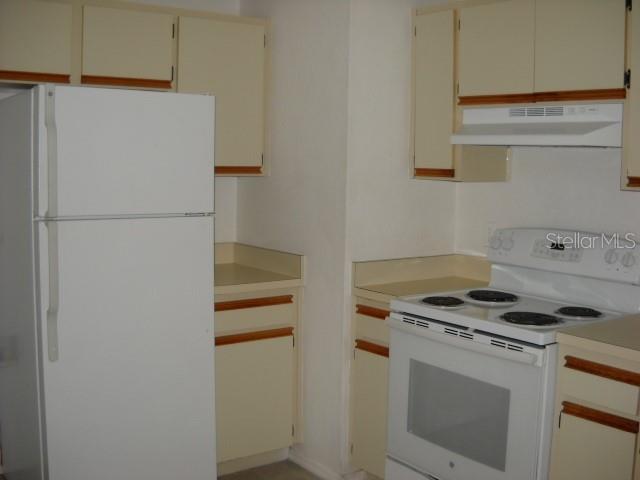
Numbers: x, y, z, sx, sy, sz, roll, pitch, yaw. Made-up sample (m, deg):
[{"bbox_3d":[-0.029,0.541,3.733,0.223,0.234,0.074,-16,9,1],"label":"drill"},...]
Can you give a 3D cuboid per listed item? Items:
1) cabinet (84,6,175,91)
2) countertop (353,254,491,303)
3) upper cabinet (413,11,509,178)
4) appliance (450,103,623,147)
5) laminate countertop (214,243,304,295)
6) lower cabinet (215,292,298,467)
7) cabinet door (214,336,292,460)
[{"bbox_3d":[-0.884,-0.824,3.317,0.434,0.353,0.310,-4,8,-36],"label":"cabinet"},{"bbox_3d":[0.491,0.173,3.385,0.634,0.143,0.310,-3,7,-36],"label":"countertop"},{"bbox_3d":[0.629,-0.647,3.384,0.333,0.767,0.322,-3,7,-36],"label":"upper cabinet"},{"bbox_3d":[0.910,-0.432,2.950,0.415,0.160,0.745,-3,7,-36],"label":"appliance"},{"bbox_3d":[-0.464,0.131,3.645,0.509,0.143,0.628,-3,7,-36],"label":"laminate countertop"},{"bbox_3d":[-0.472,0.594,3.696,0.509,0.791,0.623,-3,7,-36],"label":"lower cabinet"},{"bbox_3d":[-0.320,0.725,3.550,0.460,0.588,0.030,-4,7,-36],"label":"cabinet door"}]

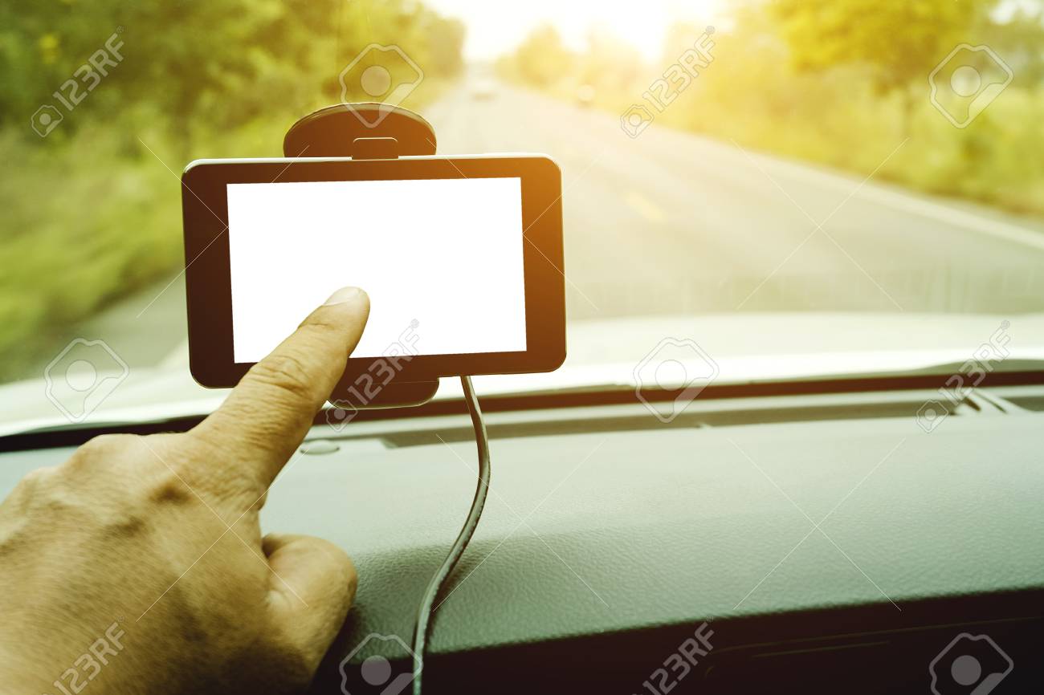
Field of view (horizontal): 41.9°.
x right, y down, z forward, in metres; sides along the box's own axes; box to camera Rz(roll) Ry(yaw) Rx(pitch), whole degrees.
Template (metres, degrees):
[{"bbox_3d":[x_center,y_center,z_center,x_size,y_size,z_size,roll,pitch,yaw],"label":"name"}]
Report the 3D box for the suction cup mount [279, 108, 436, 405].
[{"bbox_3d":[-0.060,-0.040,0.535,0.066,0.110,0.095,-3,12,-6],"label":"suction cup mount"}]

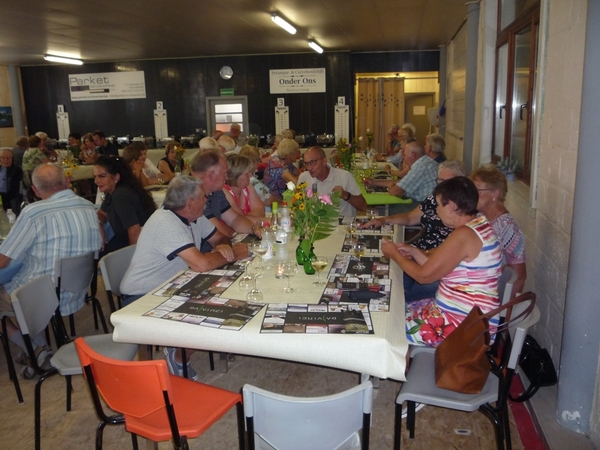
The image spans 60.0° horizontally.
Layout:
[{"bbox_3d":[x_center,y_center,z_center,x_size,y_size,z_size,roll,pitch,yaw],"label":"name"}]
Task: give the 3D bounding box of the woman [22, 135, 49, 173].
[{"bbox_3d":[-4.952,-1.020,9.992,0.500,1.320,0.680,8,15,40],"label":"woman"}]

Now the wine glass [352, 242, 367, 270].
[{"bbox_3d":[0.309,0.158,2.706,0.072,0.132,0.072,1,12,10],"label":"wine glass"}]

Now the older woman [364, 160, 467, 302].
[{"bbox_3d":[0.821,0.197,3.423,0.700,1.200,0.550,-5,12,-17],"label":"older woman"}]

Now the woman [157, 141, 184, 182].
[{"bbox_3d":[-1.712,-0.491,7.115,0.500,1.280,0.700,4,12,25],"label":"woman"}]

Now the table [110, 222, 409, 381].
[{"bbox_3d":[0.018,0.525,3.155,1.160,0.750,2.380,1,12,10],"label":"table"}]

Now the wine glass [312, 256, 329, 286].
[{"bbox_3d":[0.093,0.215,2.448,0.080,0.135,0.080,1,12,12],"label":"wine glass"}]

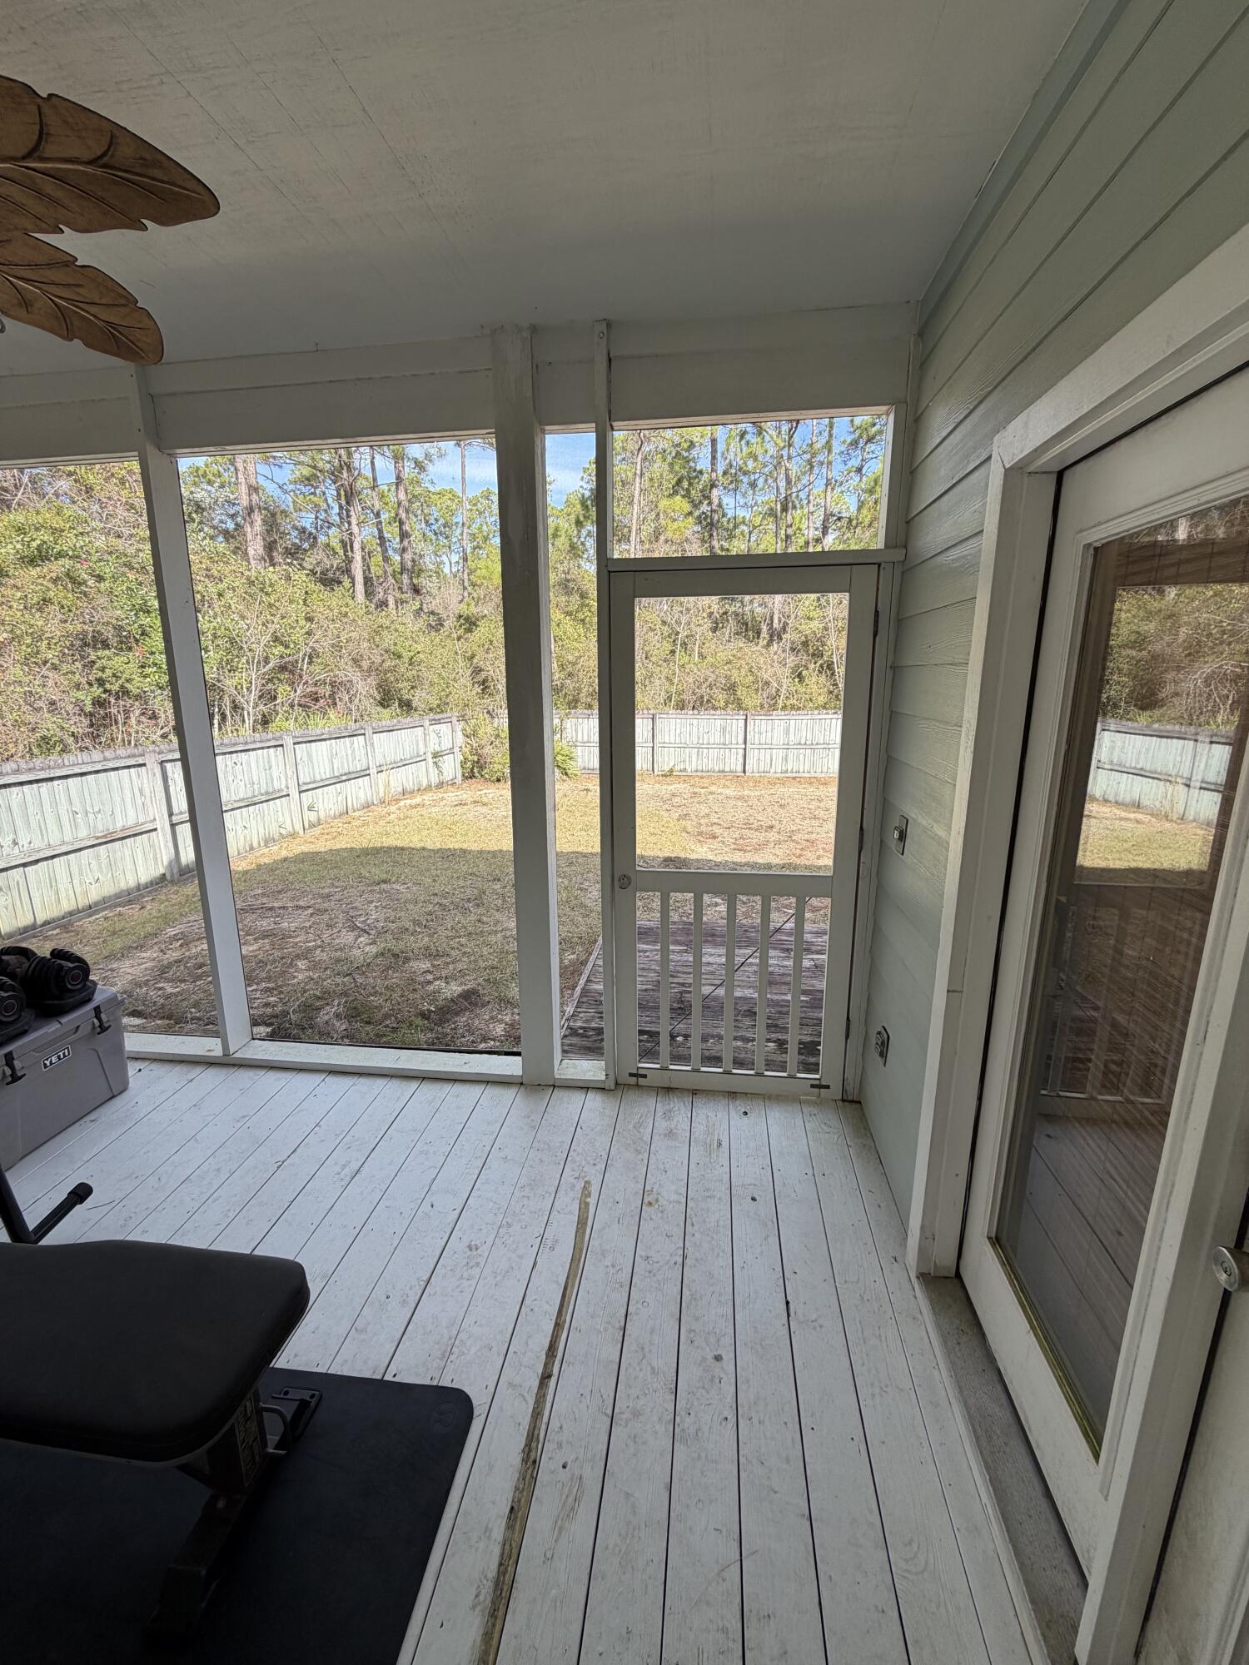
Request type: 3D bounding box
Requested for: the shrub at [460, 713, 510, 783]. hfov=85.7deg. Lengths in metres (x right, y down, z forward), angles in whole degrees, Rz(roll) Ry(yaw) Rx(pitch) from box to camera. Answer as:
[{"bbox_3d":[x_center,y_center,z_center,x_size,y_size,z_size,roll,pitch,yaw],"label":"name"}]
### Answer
[{"bbox_3d":[-3.443,-2.165,17.048,1.500,1.720,1.300,0,13,0],"label":"shrub"}]

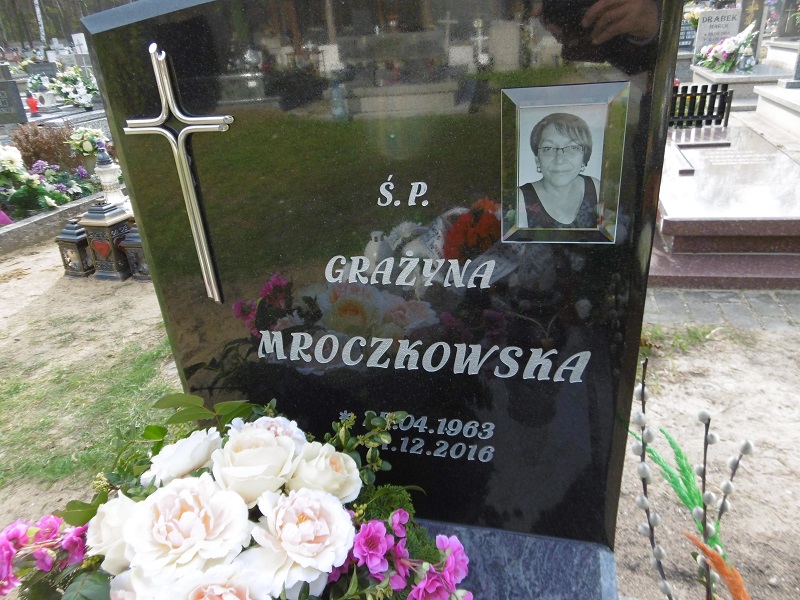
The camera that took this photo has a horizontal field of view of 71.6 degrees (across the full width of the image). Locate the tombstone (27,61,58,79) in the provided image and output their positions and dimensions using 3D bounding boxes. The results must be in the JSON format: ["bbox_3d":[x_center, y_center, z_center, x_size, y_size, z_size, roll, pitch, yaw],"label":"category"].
[{"bbox_3d":[-5.800,-3.675,9.000,0.470,0.440,0.100,-6,25,-3],"label":"tombstone"}]

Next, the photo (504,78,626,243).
[{"bbox_3d":[0.151,-0.122,0.523,0.110,0.150,0.014,2,26,15],"label":"photo"}]

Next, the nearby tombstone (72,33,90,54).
[{"bbox_3d":[-9.187,-7.355,16.000,0.380,0.720,0.120,-6,25,-3],"label":"nearby tombstone"}]

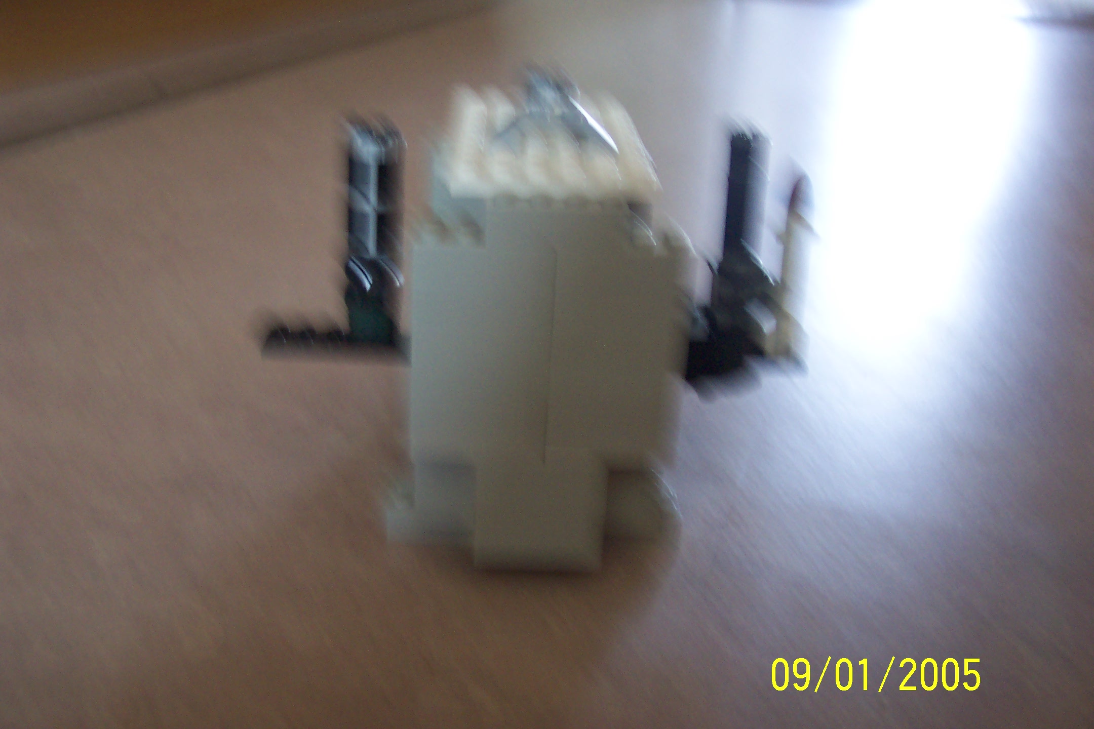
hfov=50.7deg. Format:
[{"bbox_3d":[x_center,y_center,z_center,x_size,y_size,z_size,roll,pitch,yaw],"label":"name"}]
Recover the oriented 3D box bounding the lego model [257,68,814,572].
[{"bbox_3d":[-0.002,-0.017,0.312,0.157,0.114,0.080,1,25,-3],"label":"lego model"}]

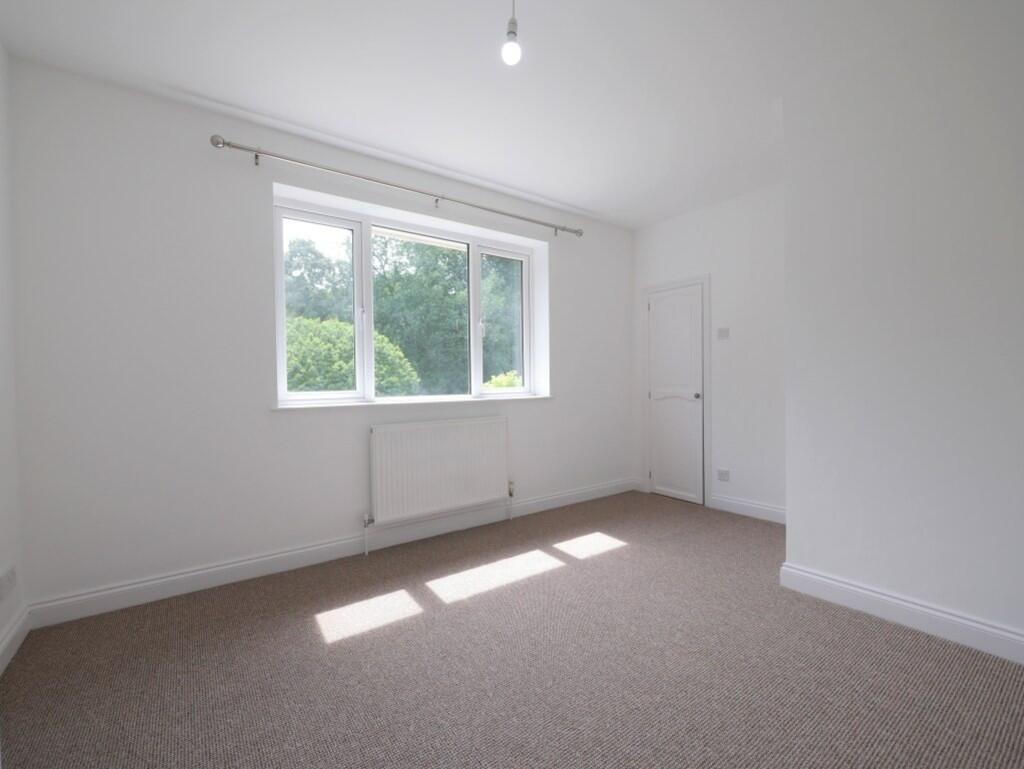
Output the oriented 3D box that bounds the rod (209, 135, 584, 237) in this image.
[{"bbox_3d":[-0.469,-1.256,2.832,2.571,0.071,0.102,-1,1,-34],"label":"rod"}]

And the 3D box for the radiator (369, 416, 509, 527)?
[{"bbox_3d":[-0.464,0.556,2.876,0.991,0.619,0.085,-1,1,-34],"label":"radiator"}]

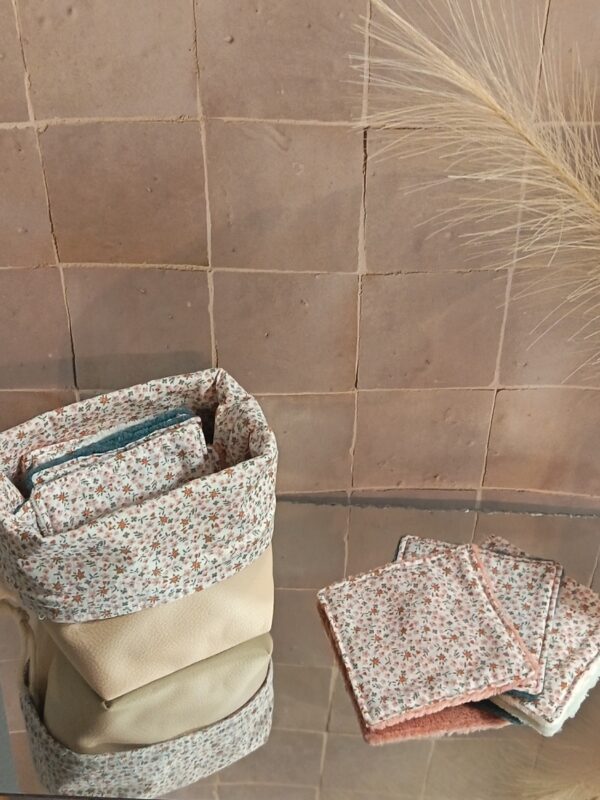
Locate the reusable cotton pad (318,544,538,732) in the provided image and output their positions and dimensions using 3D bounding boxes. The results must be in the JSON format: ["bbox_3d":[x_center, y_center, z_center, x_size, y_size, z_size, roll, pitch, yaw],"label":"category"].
[{"bbox_3d":[0.084,0.161,0.757,0.116,0.011,0.116,-15,42,-9],"label":"reusable cotton pad"}]

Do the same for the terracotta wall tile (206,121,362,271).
[{"bbox_3d":[-0.010,-0.131,0.712,0.099,0.102,0.010,0,39,1],"label":"terracotta wall tile"}]

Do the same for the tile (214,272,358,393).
[{"bbox_3d":[-0.010,-0.049,0.778,0.100,0.101,0.010,0,39,1],"label":"tile"}]

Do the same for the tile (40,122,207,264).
[{"bbox_3d":[-0.110,-0.133,0.712,0.100,0.100,0.010,0,39,1],"label":"tile"}]

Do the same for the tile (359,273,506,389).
[{"bbox_3d":[0.091,-0.050,0.776,0.099,0.100,0.010,0,39,1],"label":"tile"}]

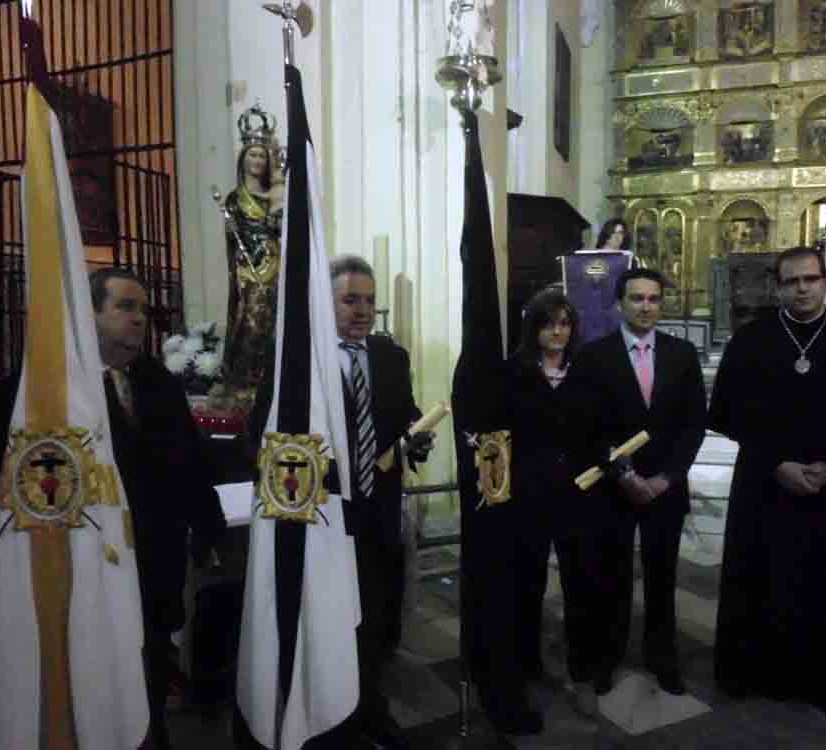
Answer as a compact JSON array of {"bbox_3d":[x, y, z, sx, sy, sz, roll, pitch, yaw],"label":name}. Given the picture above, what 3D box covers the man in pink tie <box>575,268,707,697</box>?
[{"bbox_3d":[0.964,0.421,3.156,0.530,1.720,0.350,0,4,0],"label":"man in pink tie"}]

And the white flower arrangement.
[{"bbox_3d":[-1.141,-0.086,3.903,0.320,0.380,0.300,-1,4,-12],"label":"white flower arrangement"}]

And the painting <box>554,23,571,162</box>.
[{"bbox_3d":[1.513,-2.828,7.626,0.080,1.240,1.100,1,4,20],"label":"painting"}]

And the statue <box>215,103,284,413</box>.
[{"bbox_3d":[-0.832,-0.631,3.966,0.430,1.580,0.400,-1,4,-12],"label":"statue"}]

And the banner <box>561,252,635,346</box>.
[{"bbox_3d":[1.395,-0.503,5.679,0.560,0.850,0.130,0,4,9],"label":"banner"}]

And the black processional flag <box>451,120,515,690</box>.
[{"bbox_3d":[0.262,0.093,2.793,0.270,2.050,0.210,-2,4,-23],"label":"black processional flag"}]

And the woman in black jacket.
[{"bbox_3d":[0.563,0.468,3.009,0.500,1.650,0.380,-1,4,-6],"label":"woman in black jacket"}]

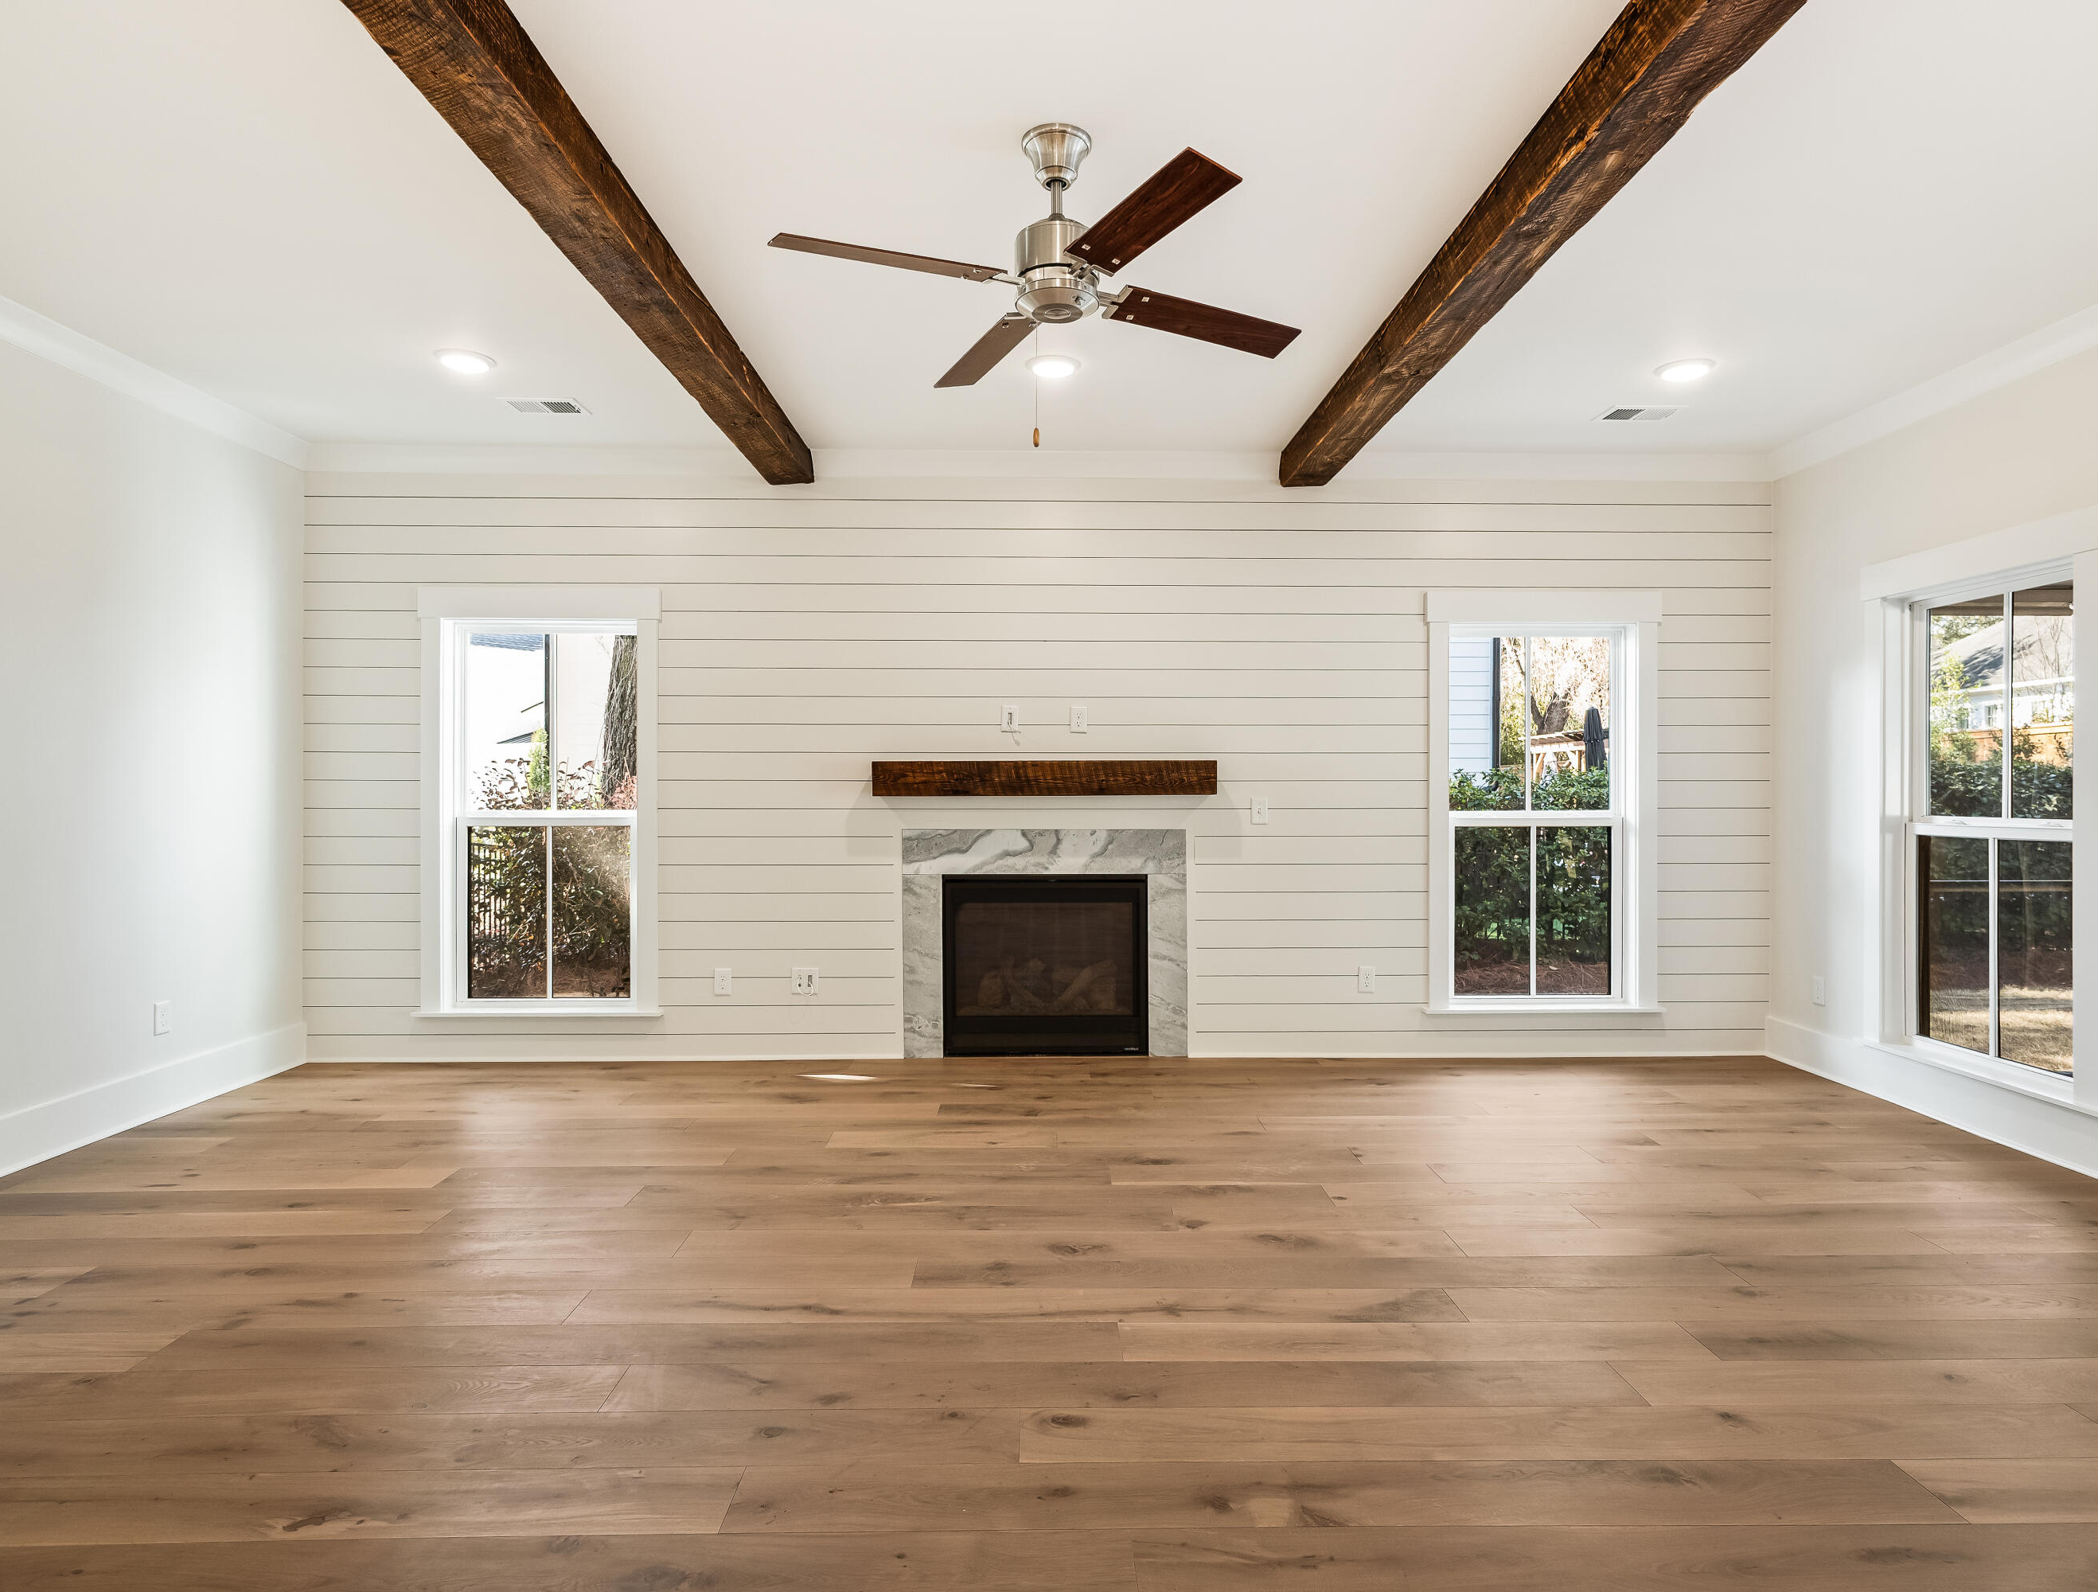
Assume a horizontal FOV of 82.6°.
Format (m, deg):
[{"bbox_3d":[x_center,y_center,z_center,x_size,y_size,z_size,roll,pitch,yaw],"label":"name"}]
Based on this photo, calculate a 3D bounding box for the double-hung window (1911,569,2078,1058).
[{"bbox_3d":[3.448,0.100,4.300,0.110,1.700,0.845,0,0,-1],"label":"double-hung window"}]

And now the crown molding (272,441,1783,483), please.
[{"bbox_3d":[0.000,-1.491,5.340,6.622,0.111,0.075,0,0,-1],"label":"crown molding"}]

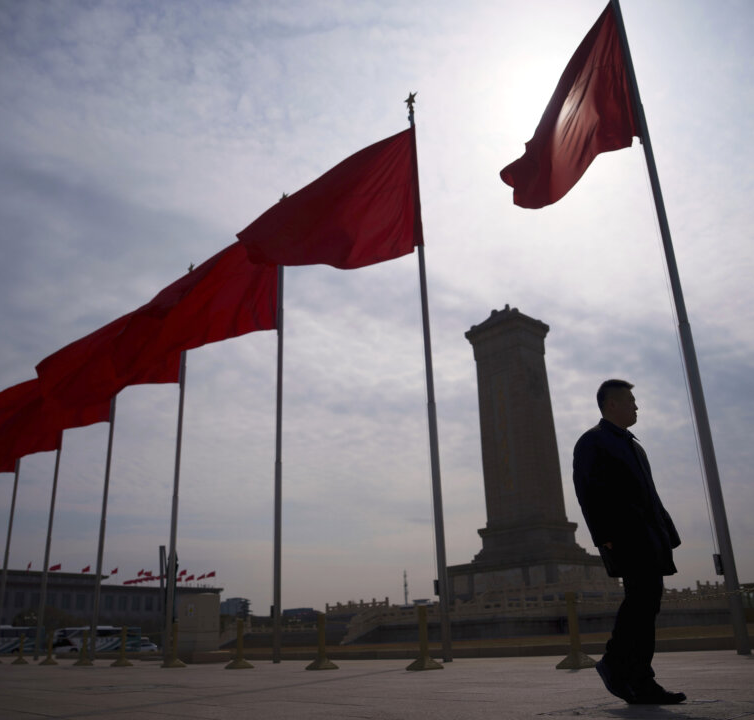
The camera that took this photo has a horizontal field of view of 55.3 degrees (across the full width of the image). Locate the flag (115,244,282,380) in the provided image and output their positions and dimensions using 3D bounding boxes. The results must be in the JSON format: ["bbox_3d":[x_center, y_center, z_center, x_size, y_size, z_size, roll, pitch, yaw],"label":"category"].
[{"bbox_3d":[-4.320,-1.580,17.598,3.933,4.519,0.900,1,-22,-7],"label":"flag"}]

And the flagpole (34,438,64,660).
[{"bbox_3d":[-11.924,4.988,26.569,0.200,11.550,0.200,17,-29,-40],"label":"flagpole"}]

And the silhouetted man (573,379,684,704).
[{"bbox_3d":[1.388,0.950,4.029,0.520,1.770,0.550,-11,-23,20],"label":"silhouetted man"}]

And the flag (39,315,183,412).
[{"bbox_3d":[-7.653,-0.258,20.825,4.163,4.405,0.900,1,-22,-7],"label":"flag"}]

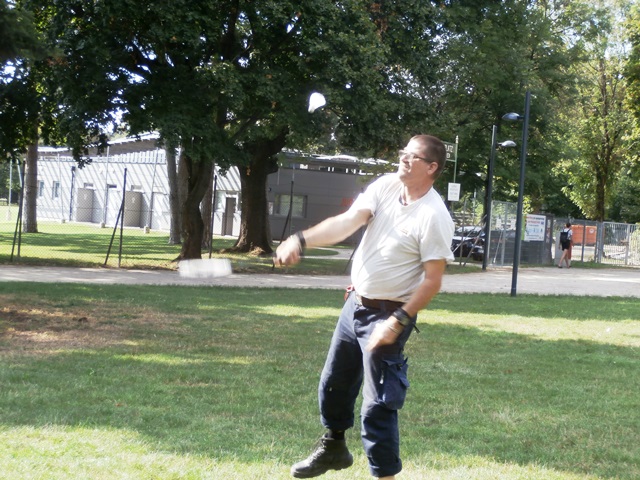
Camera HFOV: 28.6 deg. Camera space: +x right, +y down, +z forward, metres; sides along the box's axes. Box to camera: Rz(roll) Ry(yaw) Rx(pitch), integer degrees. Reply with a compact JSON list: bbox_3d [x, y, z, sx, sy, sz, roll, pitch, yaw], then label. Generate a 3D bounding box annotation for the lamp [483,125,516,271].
[{"bbox_3d":[5.466,-1.244,38.101,0.750,4.436,0.340,4,1,18],"label":"lamp"}]

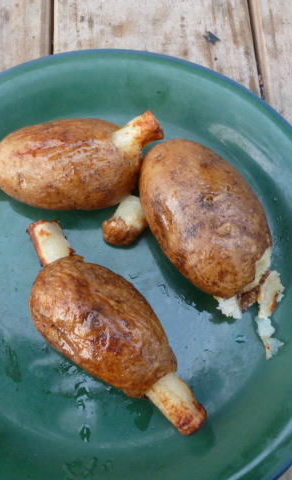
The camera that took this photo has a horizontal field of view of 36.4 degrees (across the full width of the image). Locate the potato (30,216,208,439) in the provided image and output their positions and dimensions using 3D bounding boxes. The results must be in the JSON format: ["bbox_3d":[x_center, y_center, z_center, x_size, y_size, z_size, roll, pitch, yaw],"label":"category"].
[{"bbox_3d":[-0.019,0.044,0.221,0.049,0.043,0.131,-41,79,-12],"label":"potato"}]

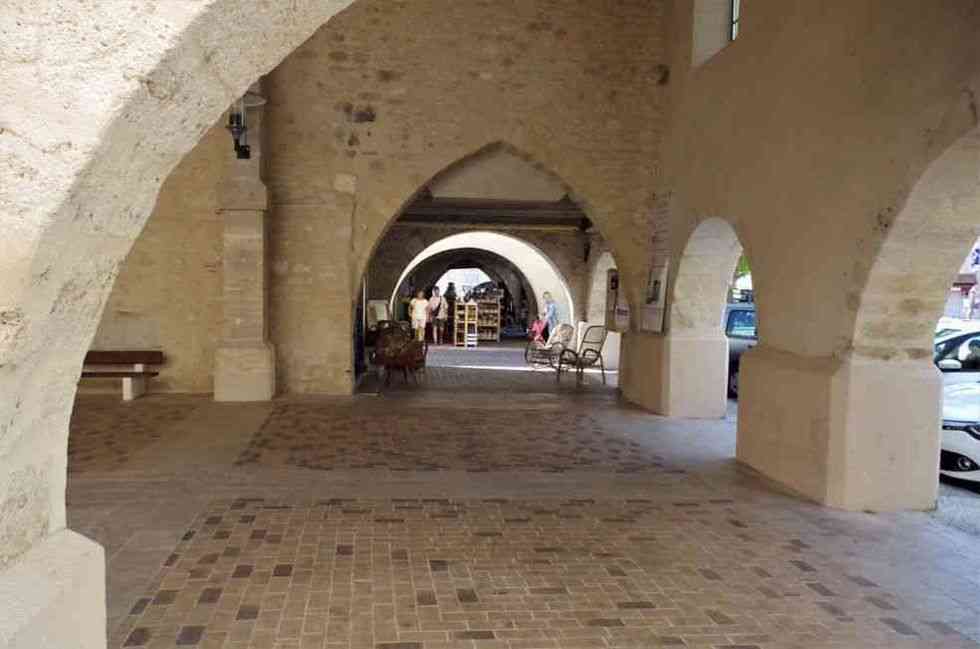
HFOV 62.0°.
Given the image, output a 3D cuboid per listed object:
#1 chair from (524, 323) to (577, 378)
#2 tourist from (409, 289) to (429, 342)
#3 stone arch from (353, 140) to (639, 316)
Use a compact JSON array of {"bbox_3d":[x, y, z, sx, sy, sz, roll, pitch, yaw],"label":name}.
[{"bbox_3d":[1.251,0.482,16.464,0.900,1.020,0.620,-1,4,-35],"label":"chair"},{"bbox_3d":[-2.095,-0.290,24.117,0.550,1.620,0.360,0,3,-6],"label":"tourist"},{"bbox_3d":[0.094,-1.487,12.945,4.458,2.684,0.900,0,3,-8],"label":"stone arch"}]

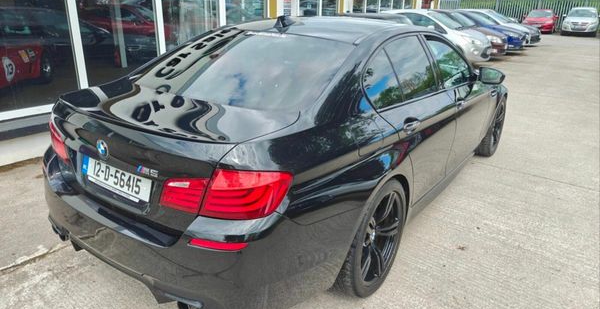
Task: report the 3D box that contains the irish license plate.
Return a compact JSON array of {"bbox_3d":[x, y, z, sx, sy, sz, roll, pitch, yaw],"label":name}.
[{"bbox_3d":[-0.849,0.100,1.901,0.520,0.111,0.020,13,8,33],"label":"irish license plate"}]

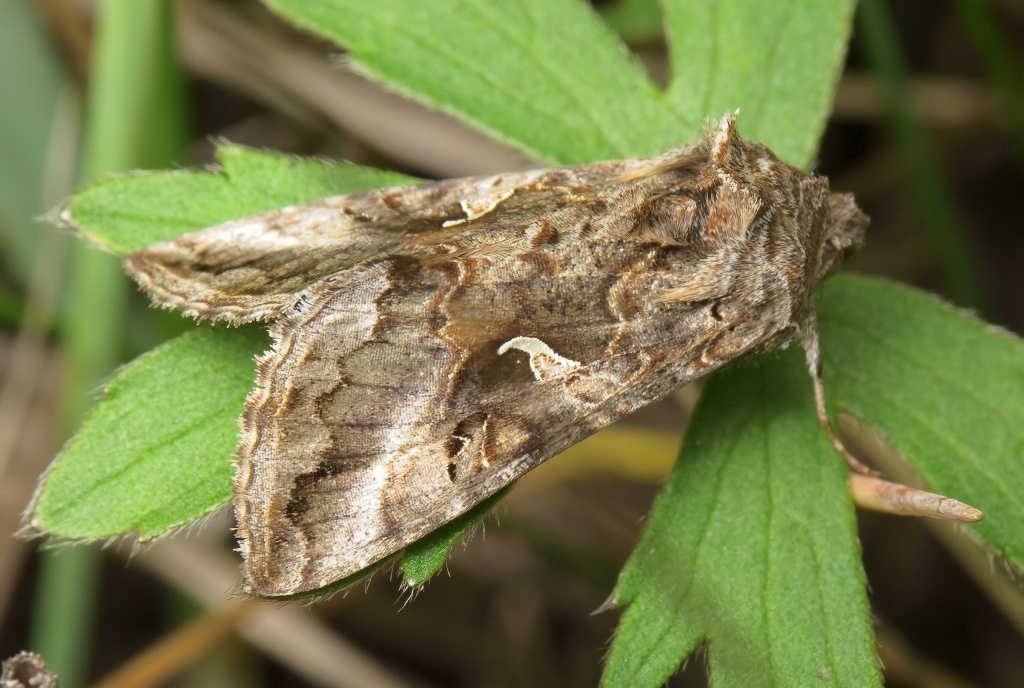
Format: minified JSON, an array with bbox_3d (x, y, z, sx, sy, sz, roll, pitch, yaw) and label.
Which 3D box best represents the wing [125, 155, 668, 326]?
[{"bbox_3d":[-0.003,-0.003,0.068,0.016,0.002,0.006,-10,25,6],"label":"wing"}]

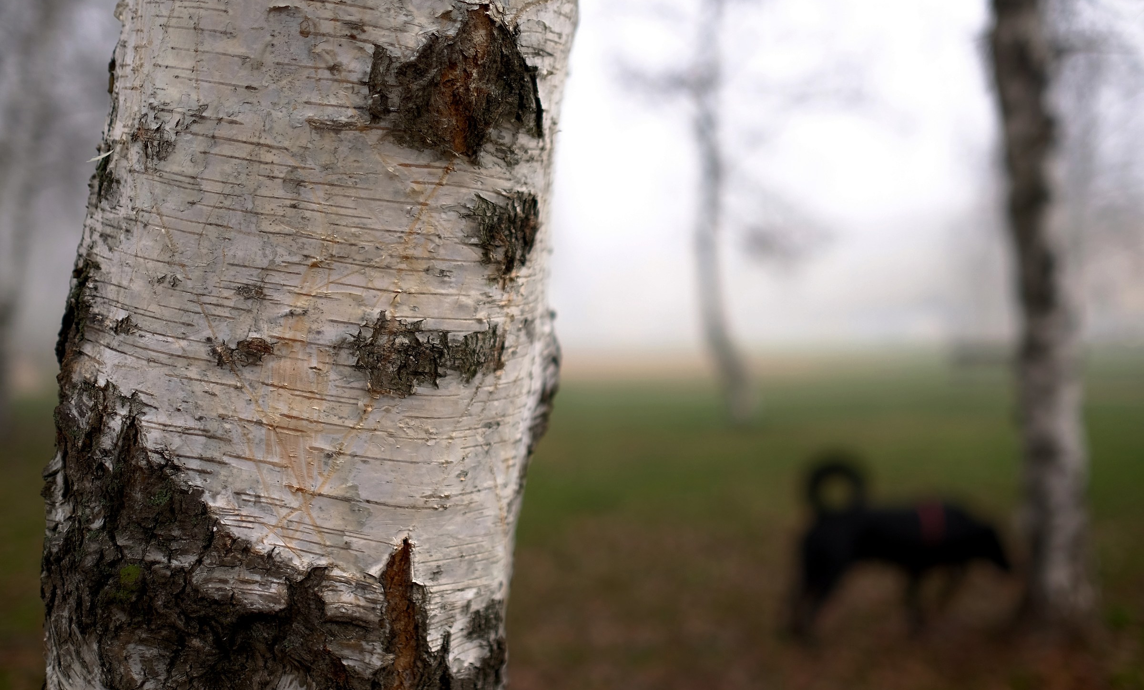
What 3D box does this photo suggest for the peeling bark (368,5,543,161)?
[{"bbox_3d":[-0.060,-0.140,0.600,0.103,0.080,0.026,6,0,-37],"label":"peeling bark"}]

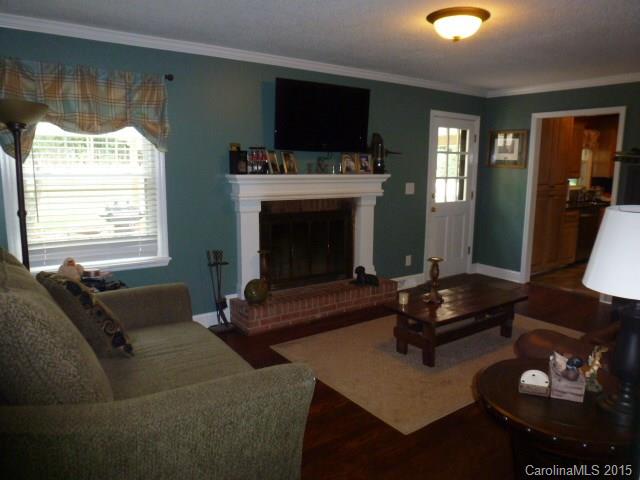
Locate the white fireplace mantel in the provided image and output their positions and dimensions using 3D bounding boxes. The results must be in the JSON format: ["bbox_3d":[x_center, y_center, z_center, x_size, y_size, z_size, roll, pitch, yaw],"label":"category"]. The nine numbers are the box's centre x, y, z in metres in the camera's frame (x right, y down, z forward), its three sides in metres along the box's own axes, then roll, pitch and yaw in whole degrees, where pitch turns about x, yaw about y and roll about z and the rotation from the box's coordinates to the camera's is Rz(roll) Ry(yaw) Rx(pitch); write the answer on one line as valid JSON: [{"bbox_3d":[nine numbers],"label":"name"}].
[{"bbox_3d":[-0.035,-0.078,4.413,1.790,1.130,0.200,-6,12,-34],"label":"white fireplace mantel"}]

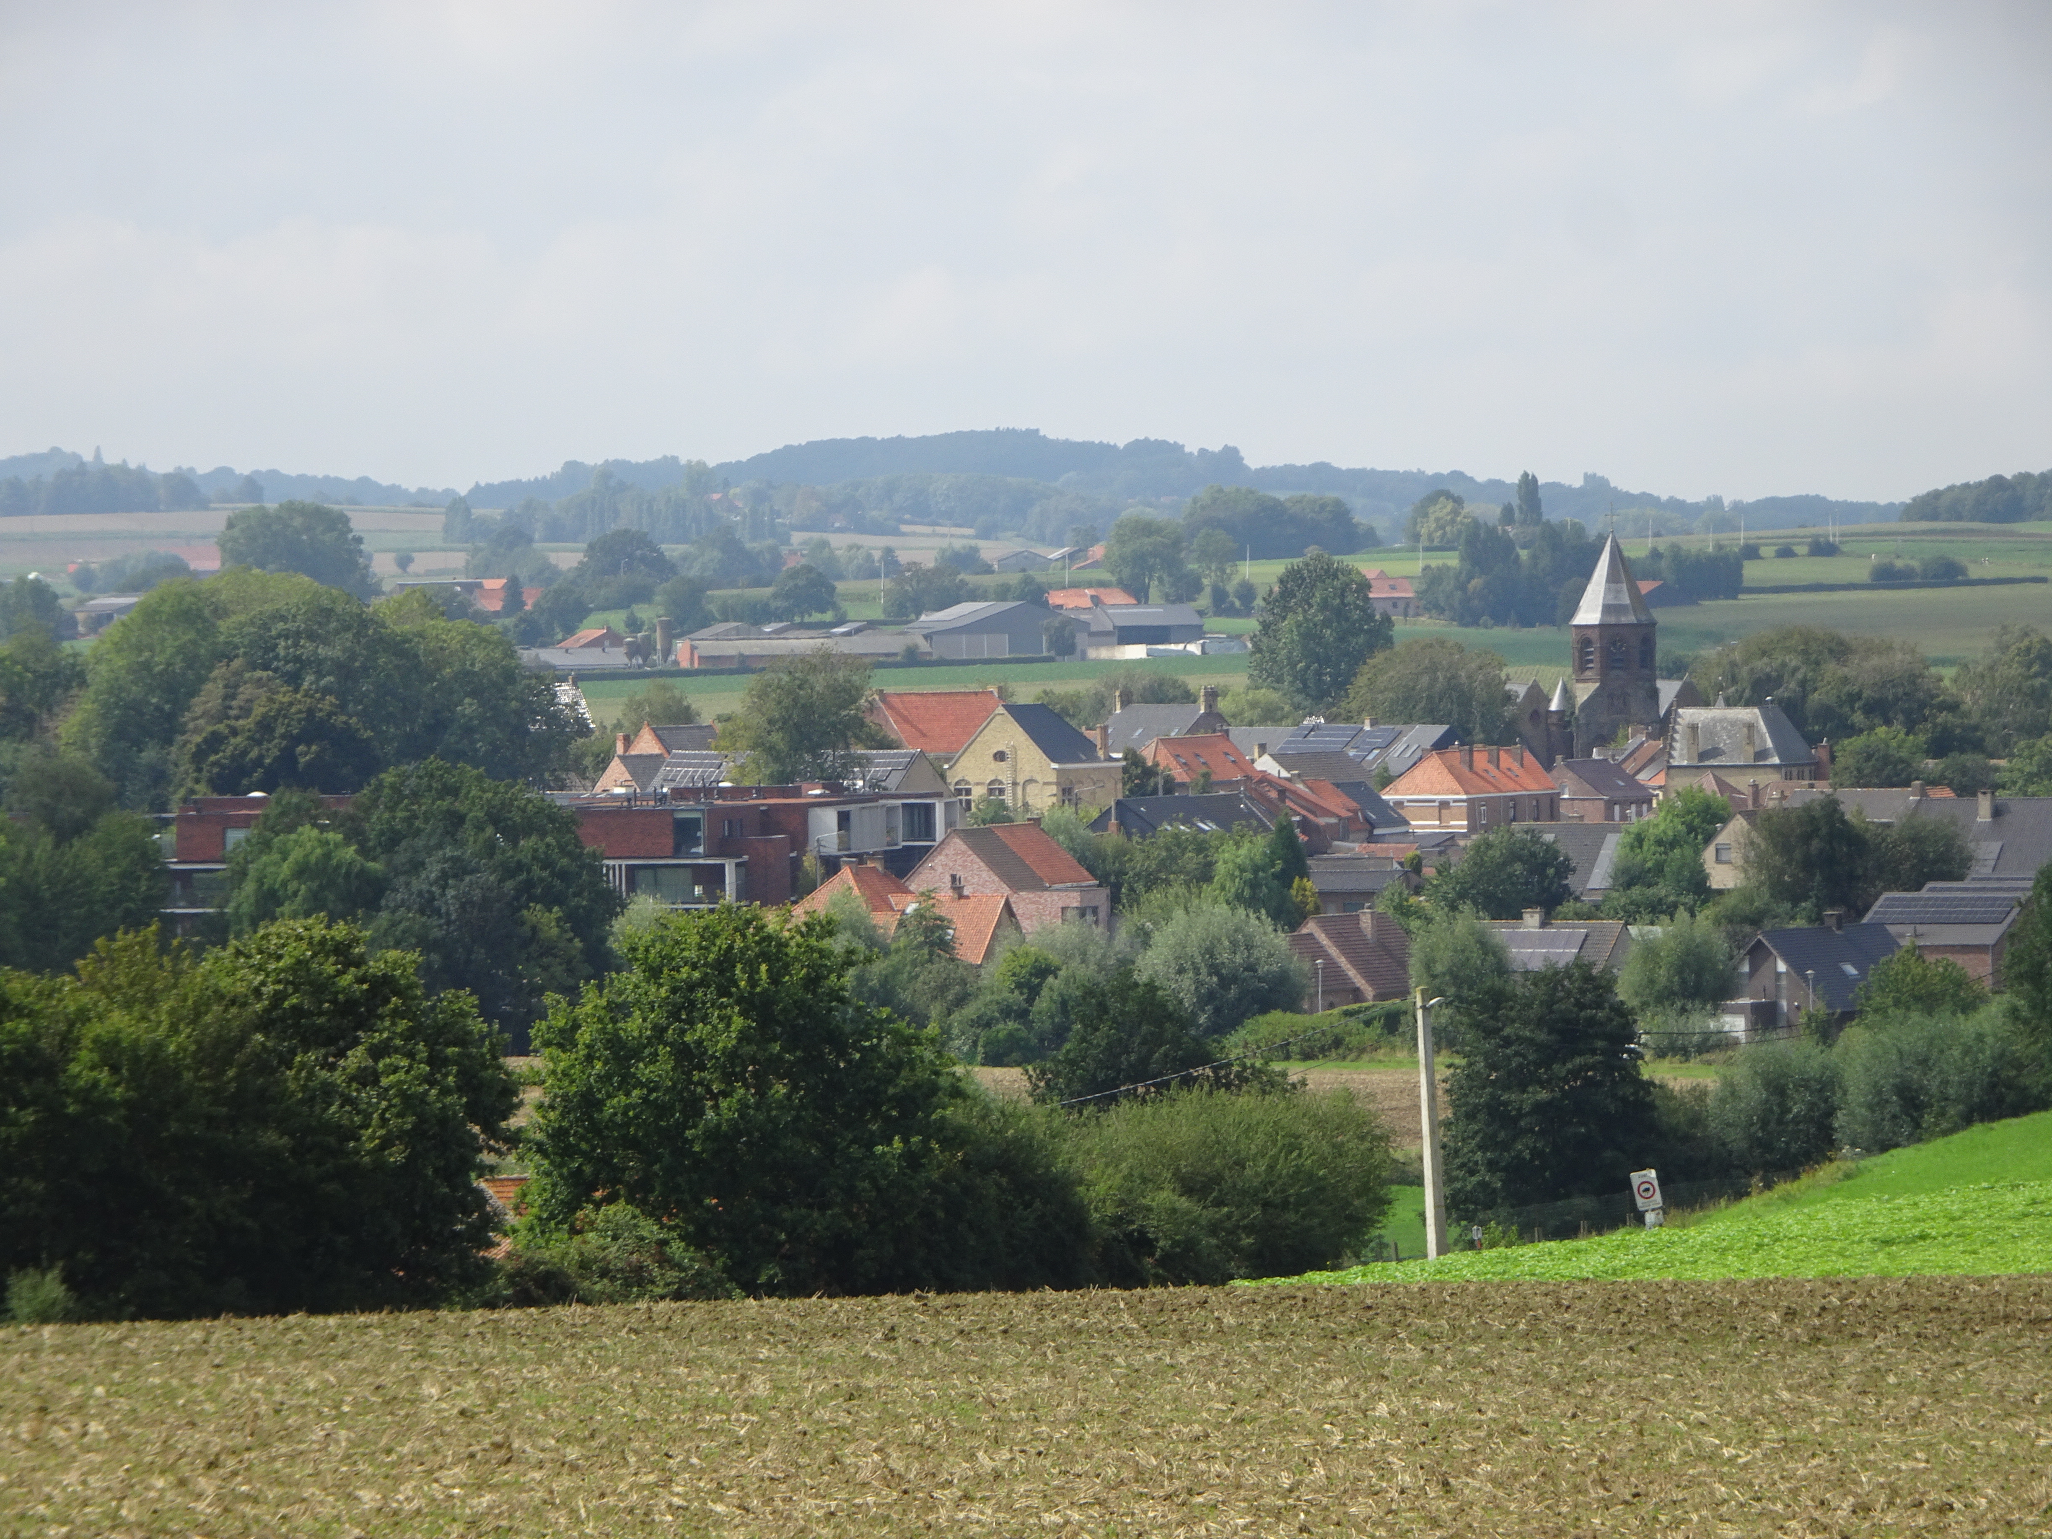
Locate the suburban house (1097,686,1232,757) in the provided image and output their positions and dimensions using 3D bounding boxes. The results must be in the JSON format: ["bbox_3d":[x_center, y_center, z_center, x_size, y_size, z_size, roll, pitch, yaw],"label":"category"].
[{"bbox_3d":[11.760,-1.710,865.000,10.000,9.590,8.500,0,1,35],"label":"suburban house"}]

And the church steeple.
[{"bbox_3d":[54.160,-10.242,970.000,8.000,23.000,8.000,-1,1,-7],"label":"church steeple"}]

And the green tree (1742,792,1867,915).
[{"bbox_3d":[51.014,6.972,690.138,8.596,10.700,8.596,-1,1,0],"label":"green tree"}]

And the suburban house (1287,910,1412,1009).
[{"bbox_3d":[18.850,12.437,639.320,9.300,7.100,11.300,-2,2,-40],"label":"suburban house"}]

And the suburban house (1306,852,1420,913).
[{"bbox_3d":[23.917,8.586,755.048,9.000,4.900,8.500,1,1,25],"label":"suburban house"}]

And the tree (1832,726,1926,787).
[{"bbox_3d":[68.806,1.096,850.120,7.619,9.300,7.619,-1,1,0],"label":"tree"}]

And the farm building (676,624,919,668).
[{"bbox_3d":[-33.670,-18.070,1555.000,33.000,6.380,15.000,-1,1,-19],"label":"farm building"}]

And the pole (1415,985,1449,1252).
[{"bbox_3d":[9.418,8.957,245.100,0.450,7.800,0.420,-1,2,41],"label":"pole"}]

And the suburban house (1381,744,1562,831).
[{"bbox_3d":[36.523,3.060,857.000,7.700,9.600,16.000,0,2,29],"label":"suburban house"}]

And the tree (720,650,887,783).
[{"bbox_3d":[-19.089,-1.582,910.232,14.379,18.000,14.379,-1,1,0],"label":"tree"}]

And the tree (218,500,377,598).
[{"bbox_3d":[-110.292,-31.973,1600.225,24.309,17.500,24.309,-1,1,0],"label":"tree"}]

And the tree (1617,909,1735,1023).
[{"bbox_3d":[36.041,11.187,585.069,6.500,7.000,6.200,0,1,0],"label":"tree"}]

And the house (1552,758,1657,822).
[{"bbox_3d":[48.200,3.260,900.082,8.000,8.300,9.200,1,1,26],"label":"house"}]

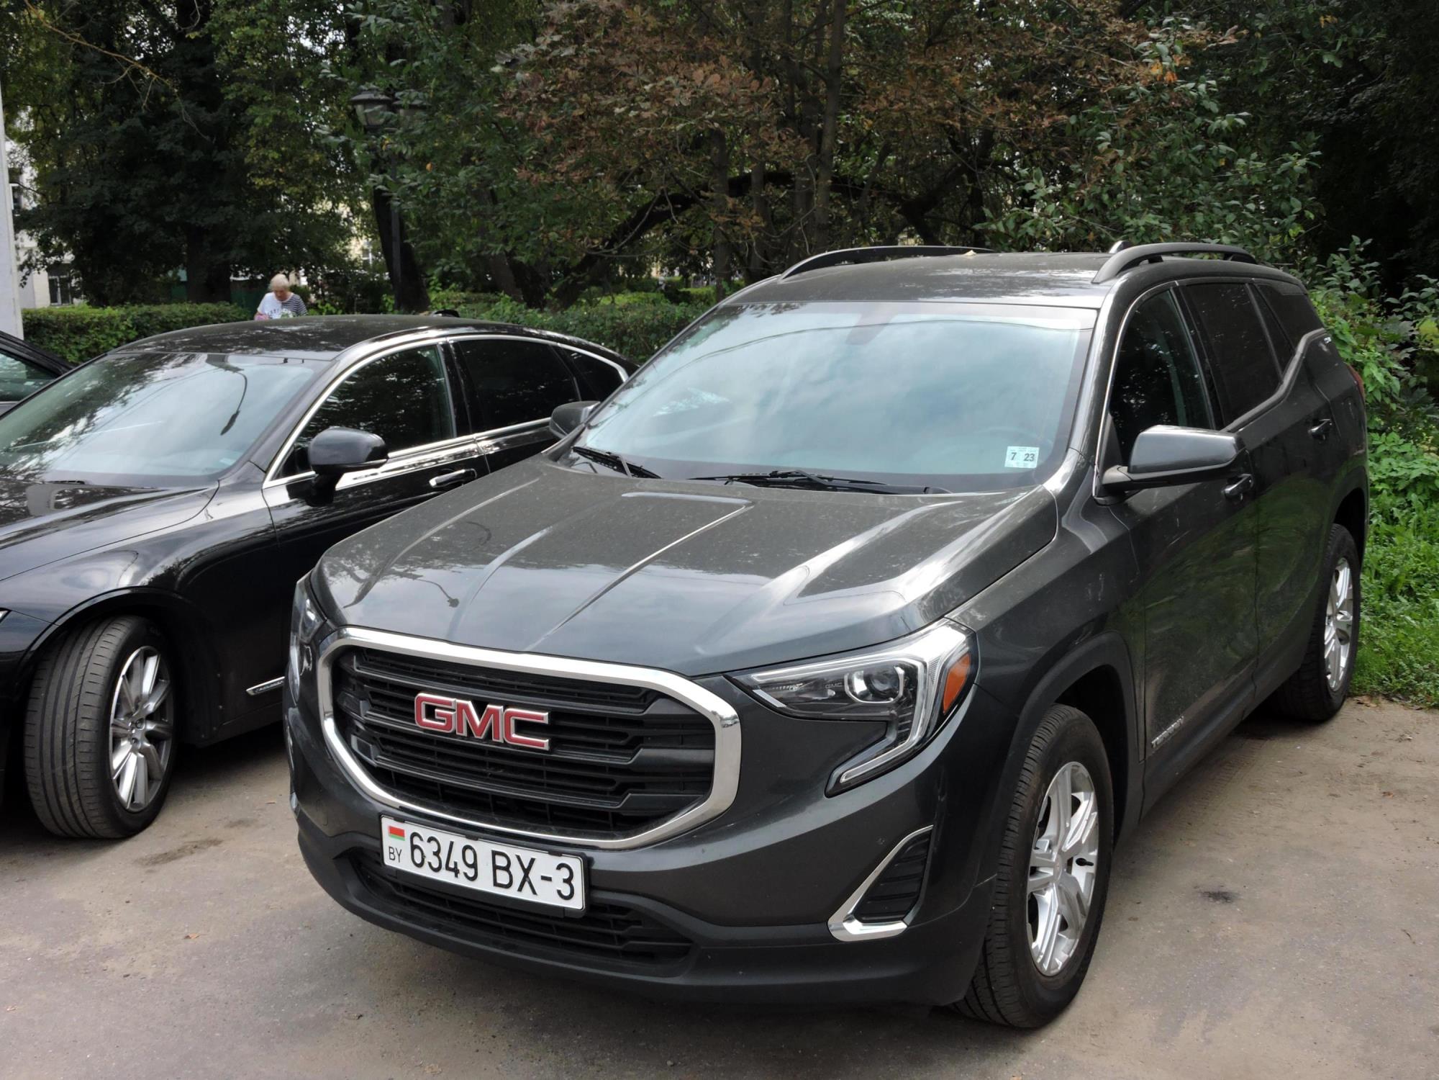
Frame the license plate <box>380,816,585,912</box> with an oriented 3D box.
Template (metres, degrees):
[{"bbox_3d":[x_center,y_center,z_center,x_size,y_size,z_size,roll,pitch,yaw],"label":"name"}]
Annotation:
[{"bbox_3d":[-0.482,0.644,3.329,0.525,0.114,0.020,5,12,32],"label":"license plate"}]

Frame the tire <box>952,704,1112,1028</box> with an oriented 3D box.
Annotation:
[{"bbox_3d":[0.672,0.711,3.712,0.235,0.715,0.722,5,11,31],"label":"tire"}]

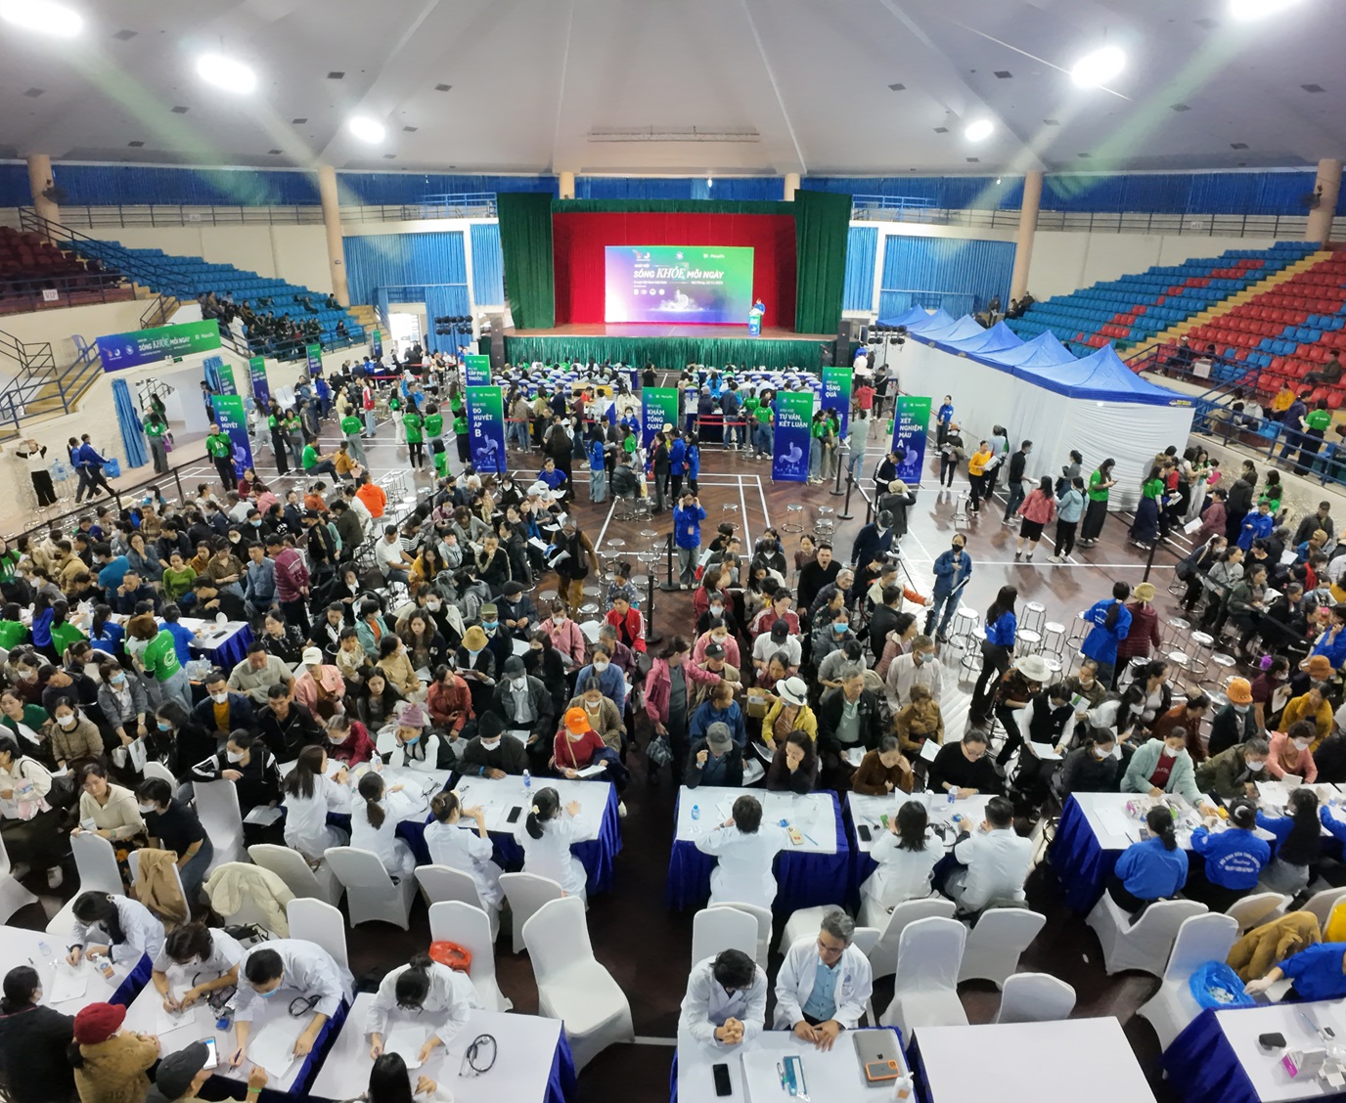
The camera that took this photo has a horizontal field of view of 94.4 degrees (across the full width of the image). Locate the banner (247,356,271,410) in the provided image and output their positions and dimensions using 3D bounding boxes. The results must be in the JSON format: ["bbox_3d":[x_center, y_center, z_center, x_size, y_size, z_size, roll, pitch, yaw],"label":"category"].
[{"bbox_3d":[-13.850,-5.549,21.099,0.220,2.000,0.780,14,28,28],"label":"banner"}]

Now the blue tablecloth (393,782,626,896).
[{"bbox_3d":[-1.174,2.359,5.036,1.330,0.760,0.660,1,22,0],"label":"blue tablecloth"}]

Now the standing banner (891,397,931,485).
[{"bbox_3d":[5.570,-2.576,14.574,0.800,2.000,0.250,7,25,15],"label":"standing banner"}]

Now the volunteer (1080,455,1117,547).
[{"bbox_3d":[7.405,-0.855,10.788,0.360,1.570,0.480,14,28,27],"label":"volunteer"}]

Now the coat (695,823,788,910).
[{"bbox_3d":[0.480,2.165,4.254,0.580,0.680,0.430,2,25,4],"label":"coat"}]

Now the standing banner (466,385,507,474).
[{"bbox_3d":[-4.190,-2.700,13.950,0.800,1.970,0.200,0,24,0],"label":"standing banner"}]

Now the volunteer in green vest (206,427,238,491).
[{"bbox_3d":[-10.350,-2.278,14.402,0.520,1.600,0.360,-13,28,-27],"label":"volunteer in green vest"}]

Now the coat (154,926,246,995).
[{"bbox_3d":[-2.850,2.518,3.937,0.520,0.630,0.460,2,25,5],"label":"coat"}]

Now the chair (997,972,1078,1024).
[{"bbox_3d":[2.010,2.859,3.452,0.440,0.900,0.500,2,25,4],"label":"chair"}]

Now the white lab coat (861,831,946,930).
[{"bbox_3d":[1.599,2.259,4.381,0.500,0.720,0.500,-1,22,-4],"label":"white lab coat"}]

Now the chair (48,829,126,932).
[{"bbox_3d":[-4.240,2.621,4.581,0.430,0.920,0.520,3,25,6],"label":"chair"}]

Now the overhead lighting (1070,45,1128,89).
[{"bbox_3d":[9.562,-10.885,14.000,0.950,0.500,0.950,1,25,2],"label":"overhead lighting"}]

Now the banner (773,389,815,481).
[{"bbox_3d":[2.610,-2.470,13.550,0.800,1.950,0.200,2,25,5],"label":"banner"}]

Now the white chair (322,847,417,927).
[{"bbox_3d":[-2.250,2.430,4.855,0.460,0.950,0.560,2,25,4],"label":"white chair"}]

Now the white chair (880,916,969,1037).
[{"bbox_3d":[1.588,2.824,3.800,0.430,0.930,0.540,2,22,2],"label":"white chair"}]

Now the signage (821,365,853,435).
[{"bbox_3d":[4.880,-4.388,18.551,0.800,2.000,0.250,4,25,8],"label":"signage"}]

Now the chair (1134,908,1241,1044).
[{"bbox_3d":[3.355,2.818,3.904,0.430,0.930,0.540,1,22,0],"label":"chair"}]

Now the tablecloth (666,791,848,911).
[{"bbox_3d":[0.655,2.448,5.120,1.350,0.750,0.630,2,25,5],"label":"tablecloth"}]

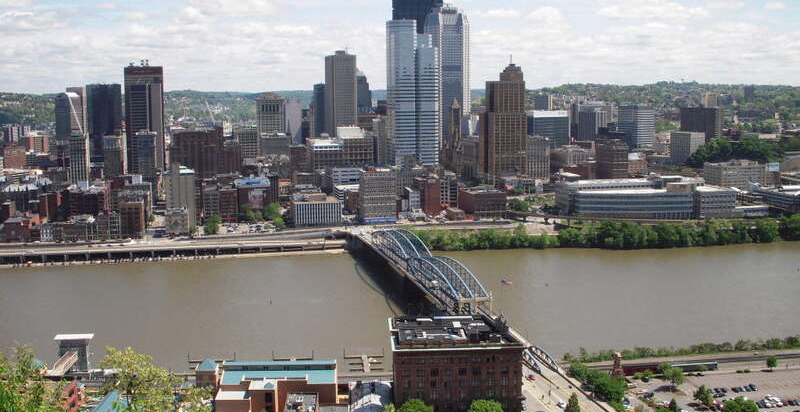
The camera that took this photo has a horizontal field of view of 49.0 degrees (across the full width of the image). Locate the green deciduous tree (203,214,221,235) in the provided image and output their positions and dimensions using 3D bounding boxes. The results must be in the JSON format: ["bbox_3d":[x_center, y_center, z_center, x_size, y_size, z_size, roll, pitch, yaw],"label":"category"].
[{"bbox_3d":[-158.300,15.890,737.120,14.000,16.000,14.000,-1,8,0],"label":"green deciduous tree"}]

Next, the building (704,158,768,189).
[{"bbox_3d":[359.300,-27.140,942.530,50.000,40.230,32.000,-2,7,-13],"label":"building"}]

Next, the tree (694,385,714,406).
[{"bbox_3d":[112.260,69.530,324.070,6.800,7.300,6.800,-1,8,0],"label":"tree"}]

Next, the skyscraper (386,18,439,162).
[{"bbox_3d":[14.820,-108.180,963.890,48.000,185.290,47.000,-2,7,-13],"label":"skyscraper"}]

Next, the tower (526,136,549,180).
[{"bbox_3d":[163.540,-56.540,1073.780,34.000,56.750,32.000,-2,7,-13],"label":"tower"}]

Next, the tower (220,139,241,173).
[{"bbox_3d":[-179.760,-37.600,941.370,18.600,64.140,30.000,-2,8,-13],"label":"tower"}]

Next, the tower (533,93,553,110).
[{"bbox_3d":[332.600,-233.900,2043.180,35.000,49.000,24.000,3,9,29],"label":"tower"}]

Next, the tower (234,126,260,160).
[{"bbox_3d":[-221.110,-80.850,1265.890,34.250,62.970,38.000,-2,8,-13],"label":"tower"}]

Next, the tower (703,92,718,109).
[{"bbox_3d":[795.510,-267.270,2248.540,33.000,43.750,28.000,-2,7,-13],"label":"tower"}]

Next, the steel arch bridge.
[{"bbox_3d":[12.580,34.230,552.320,22.000,20.000,223.000,-2,8,-13],"label":"steel arch bridge"}]

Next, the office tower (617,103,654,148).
[{"bbox_3d":[402.330,-136.070,1490.730,42.000,68.000,40.000,-6,9,-32],"label":"office tower"}]

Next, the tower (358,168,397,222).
[{"bbox_3d":[-19.850,-9.720,802.920,26.640,45.570,31.950,-2,8,-13],"label":"tower"}]

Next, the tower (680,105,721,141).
[{"bbox_3d":[504.400,-135.280,1476.430,18.090,59.740,65.420,-6,10,-39],"label":"tower"}]

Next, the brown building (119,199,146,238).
[{"bbox_3d":[-222.890,10.340,732.520,17.030,28.490,32.000,-2,8,-13],"label":"brown building"}]

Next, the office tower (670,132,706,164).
[{"bbox_3d":[391.760,-78.590,1194.280,31.610,44.760,30.170,-5,9,-34],"label":"office tower"}]

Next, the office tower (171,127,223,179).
[{"bbox_3d":[-211.990,-42.310,925.520,50.170,78.000,35.000,-2,8,-13],"label":"office tower"}]

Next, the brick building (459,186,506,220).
[{"bbox_3d":[75.720,-2.720,825.430,33.000,22.000,40.000,-2,8,-10],"label":"brick building"}]

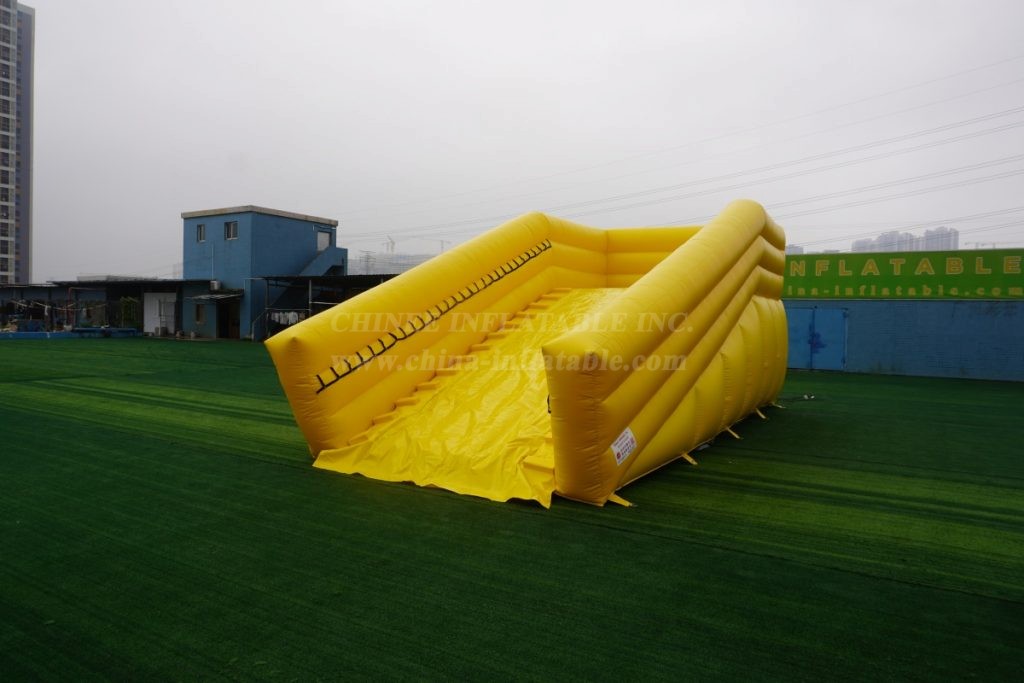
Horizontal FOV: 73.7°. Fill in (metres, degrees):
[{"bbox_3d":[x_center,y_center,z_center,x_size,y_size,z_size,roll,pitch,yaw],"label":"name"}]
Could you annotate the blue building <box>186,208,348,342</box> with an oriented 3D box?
[{"bbox_3d":[-15.215,-3.934,42.170,7.370,7.497,6.390,2,2,32],"label":"blue building"}]

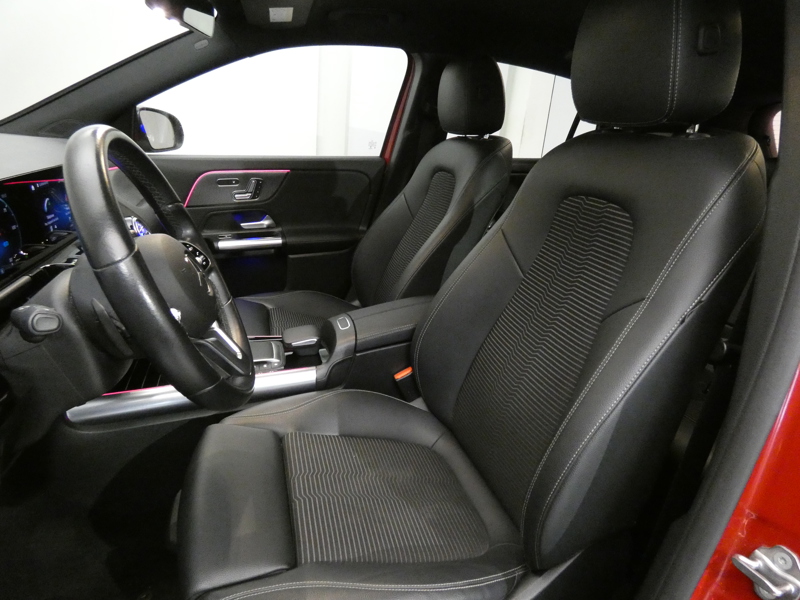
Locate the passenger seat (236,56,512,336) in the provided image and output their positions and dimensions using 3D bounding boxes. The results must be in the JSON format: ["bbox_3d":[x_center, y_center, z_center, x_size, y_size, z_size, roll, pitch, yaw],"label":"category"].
[{"bbox_3d":[-0.126,-0.193,1.391,0.788,1.040,0.535,0,19,-17],"label":"passenger seat"}]

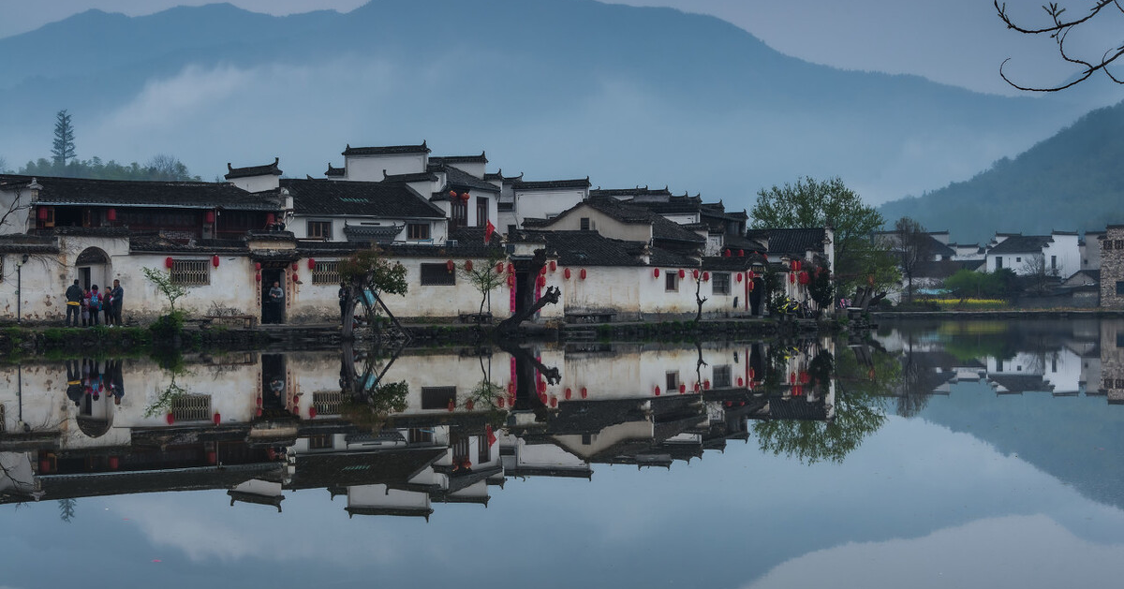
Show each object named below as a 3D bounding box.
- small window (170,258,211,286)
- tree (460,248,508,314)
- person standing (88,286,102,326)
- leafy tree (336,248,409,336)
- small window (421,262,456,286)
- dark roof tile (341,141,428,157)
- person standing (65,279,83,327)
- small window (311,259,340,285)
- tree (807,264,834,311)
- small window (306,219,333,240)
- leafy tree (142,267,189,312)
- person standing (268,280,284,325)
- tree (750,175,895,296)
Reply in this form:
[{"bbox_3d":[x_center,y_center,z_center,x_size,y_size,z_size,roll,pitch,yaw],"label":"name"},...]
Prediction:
[{"bbox_3d":[-14.366,-0.851,74.900,1.700,0.970,0.120,0,-1,-40],"label":"small window"},{"bbox_3d":[-3.243,-0.505,80.300,2.050,2.750,1.800,0,0,0],"label":"tree"},{"bbox_3d":[-17.103,0.412,70.900,0.530,1.530,0.440,0,0,2],"label":"person standing"},{"bbox_3d":[-7.427,-0.074,76.200,2.800,3.700,2.500,0,0,0],"label":"leafy tree"},{"bbox_3d":[-5.269,-0.857,82.400,1.830,0.950,0.120,0,-1,-40],"label":"small window"},{"bbox_3d":[-9.230,-7.659,101.500,4.750,0.850,0.800,-1,0,16],"label":"dark roof tile"},{"bbox_3d":[-17.774,0.317,70.500,0.600,1.710,0.420,0,0,12],"label":"person standing"},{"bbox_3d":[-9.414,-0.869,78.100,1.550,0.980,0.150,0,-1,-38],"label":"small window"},{"bbox_3d":[13.148,-0.380,98.300,1.400,2.400,1.300,0,0,0],"label":"tree"},{"bbox_3d":[-10.866,-2.876,86.800,1.430,0.970,0.150,0,-1,-40],"label":"small window"},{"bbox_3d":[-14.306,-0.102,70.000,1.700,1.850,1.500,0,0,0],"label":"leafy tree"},{"bbox_3d":[-11.390,0.329,77.200,0.560,1.690,0.380,0,0,-3],"label":"person standing"},{"bbox_3d":[20.390,-4.181,153.000,11.000,10.400,9.800,0,0,0],"label":"tree"}]

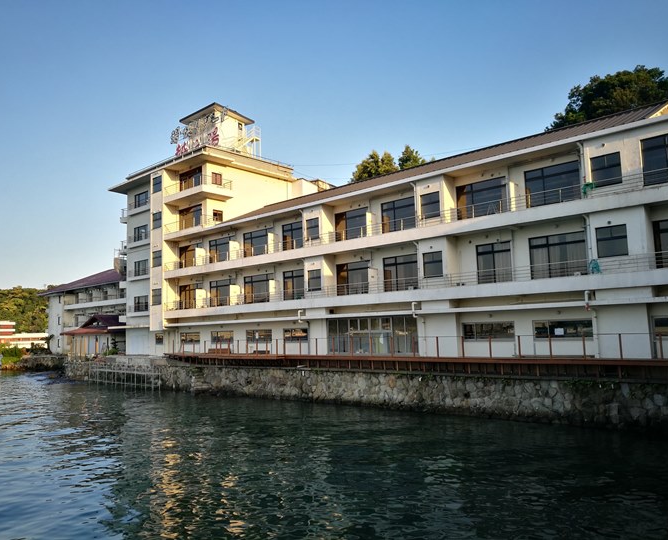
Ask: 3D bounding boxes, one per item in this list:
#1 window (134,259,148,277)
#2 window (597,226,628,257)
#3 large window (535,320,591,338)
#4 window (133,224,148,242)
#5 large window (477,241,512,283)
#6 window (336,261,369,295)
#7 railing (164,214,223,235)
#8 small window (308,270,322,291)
[{"bbox_3d":[-16.663,-0.104,48.649,2.260,1.297,0.120,-7,-8,42],"label":"window"},{"bbox_3d":[11.062,-1.122,22.324,1.120,1.196,0.120,-7,-8,42],"label":"window"},{"bbox_3d":[9.799,2.592,24.118,2.528,0.850,0.120,-7,-8,42],"label":"large window"},{"bbox_3d":[-16.834,-3.134,49.044,2.284,1.262,0.120,-7,-8,42],"label":"window"},{"bbox_3d":[7.589,-0.231,26.575,1.740,2.066,0.120,-7,-8,42],"label":"large window"},{"bbox_3d":[1.125,0.618,32.445,2.527,2.021,0.120,-7,-8,42],"label":"window"},{"bbox_3d":[-10.611,-3.280,43.324,5.173,0.845,2.400,-7,-8,42],"label":"railing"},{"bbox_3d":[-1.134,0.637,33.387,1.043,1.215,0.120,-7,-8,42],"label":"small window"}]

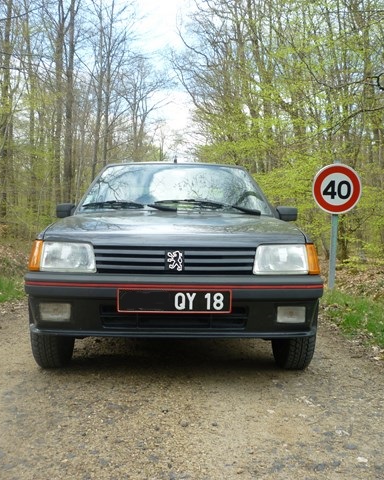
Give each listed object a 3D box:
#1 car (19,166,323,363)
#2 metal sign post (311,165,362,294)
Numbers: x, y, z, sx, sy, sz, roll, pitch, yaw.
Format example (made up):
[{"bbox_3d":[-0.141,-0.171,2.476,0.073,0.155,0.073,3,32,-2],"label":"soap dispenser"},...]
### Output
[{"bbox_3d":[-0.140,0.090,4.310,1.610,1.370,3.710,1,-1,-2],"label":"car"},{"bbox_3d":[1.850,-0.155,6.960,0.650,1.710,0.100,4,-1,0],"label":"metal sign post"}]

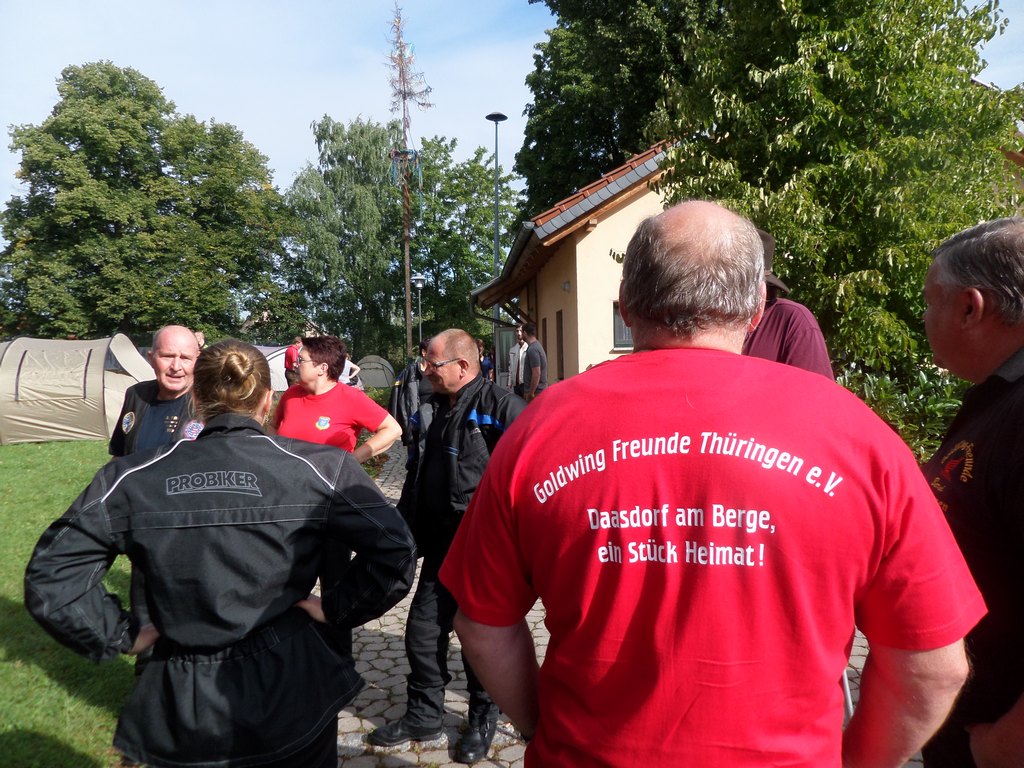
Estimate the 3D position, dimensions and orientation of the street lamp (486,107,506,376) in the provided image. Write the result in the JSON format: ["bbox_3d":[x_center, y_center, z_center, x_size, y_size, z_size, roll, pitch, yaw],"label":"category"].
[{"bbox_3d":[-0.377,-3.449,19.725,0.620,8.080,0.620,-1,3,0],"label":"street lamp"}]

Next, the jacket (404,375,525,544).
[{"bbox_3d":[-0.185,0.311,2.890,0.380,0.740,0.580,-4,4,-42],"label":"jacket"}]

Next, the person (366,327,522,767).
[{"bbox_3d":[-0.231,0.648,2.922,0.500,1.740,0.600,-4,4,-42],"label":"person"}]

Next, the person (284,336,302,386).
[{"bbox_3d":[-5.711,-0.393,18.600,0.450,1.740,0.500,-2,3,-18],"label":"person"}]

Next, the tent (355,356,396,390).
[{"bbox_3d":[-5.519,-0.502,28.500,1.800,1.400,1.900,0,3,12],"label":"tent"}]

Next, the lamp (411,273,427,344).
[{"bbox_3d":[-3.380,-1.887,26.120,0.600,4.330,0.600,-1,3,0],"label":"lamp"}]

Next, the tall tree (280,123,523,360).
[{"bbox_3d":[-5.699,-7.215,36.620,12.000,13.200,10.500,0,4,0],"label":"tall tree"}]

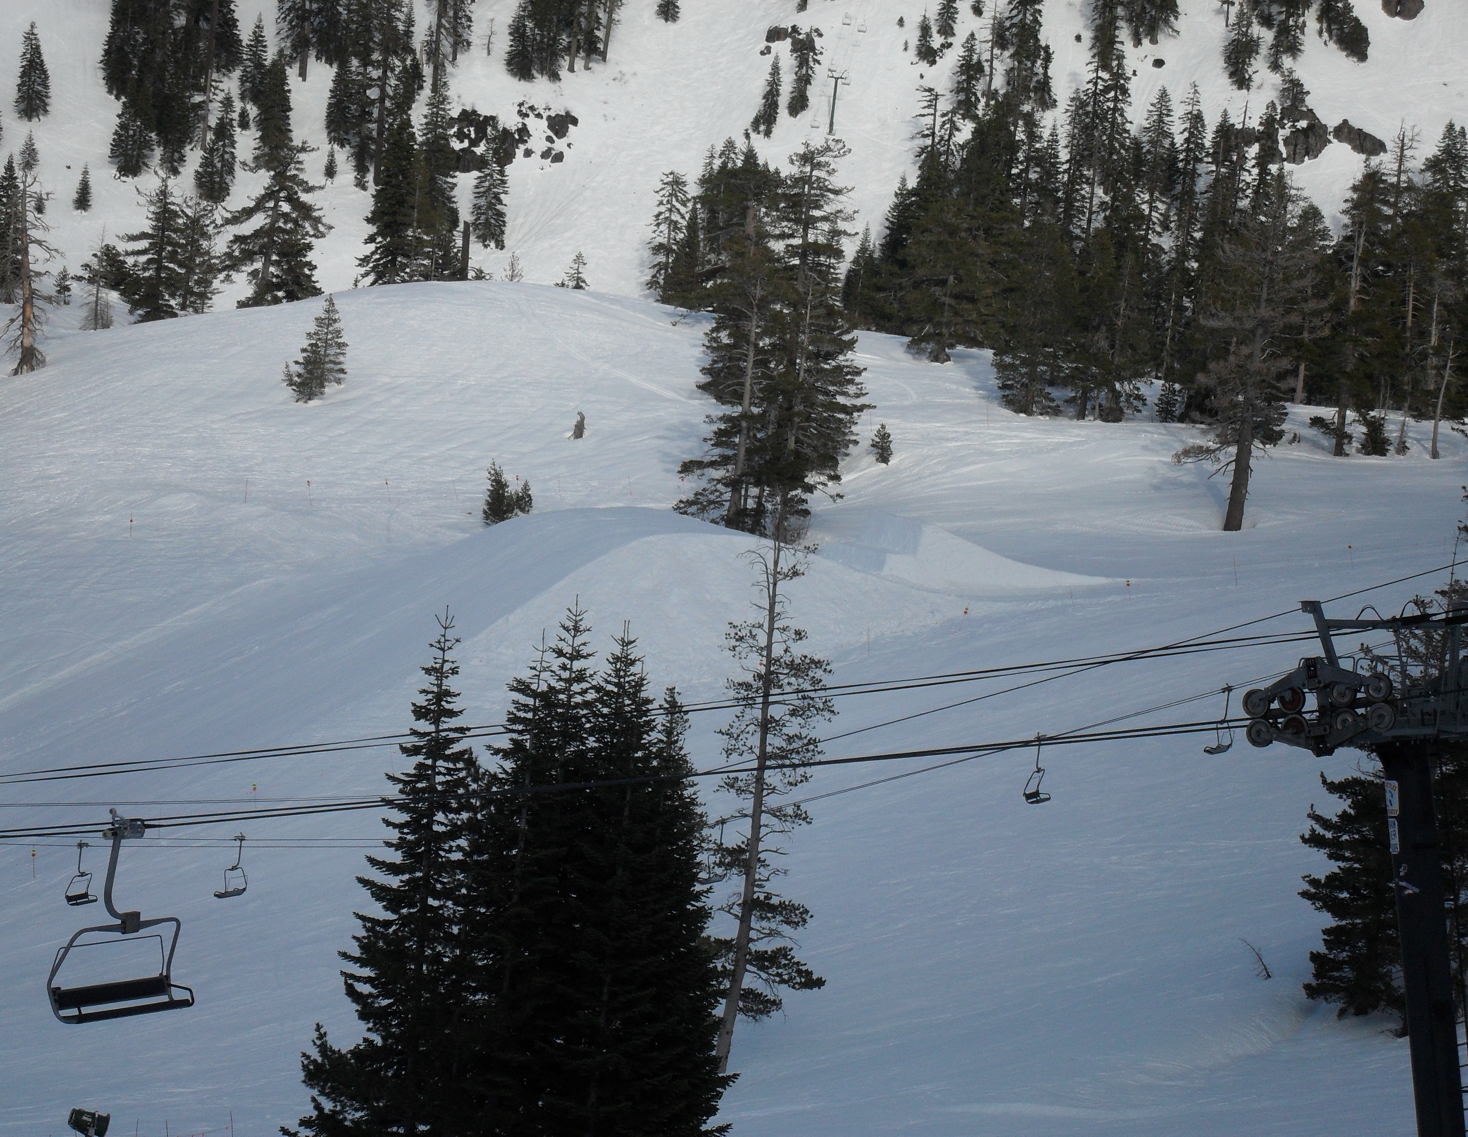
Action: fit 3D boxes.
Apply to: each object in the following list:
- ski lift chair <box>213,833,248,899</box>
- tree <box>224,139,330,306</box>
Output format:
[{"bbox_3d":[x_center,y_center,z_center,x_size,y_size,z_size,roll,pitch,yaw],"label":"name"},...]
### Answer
[{"bbox_3d":[-22.875,13.558,209.000,0.700,2.780,2.050,6,3,22],"label":"ski lift chair"},{"bbox_3d":[-43.344,-33.083,440.000,10.190,15.980,9.890,4,3,0],"label":"tree"}]

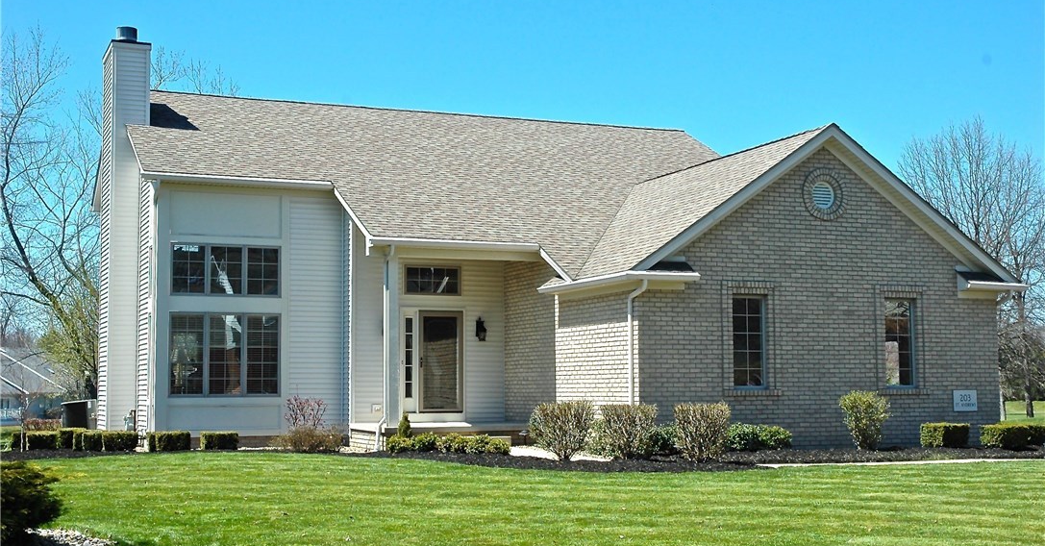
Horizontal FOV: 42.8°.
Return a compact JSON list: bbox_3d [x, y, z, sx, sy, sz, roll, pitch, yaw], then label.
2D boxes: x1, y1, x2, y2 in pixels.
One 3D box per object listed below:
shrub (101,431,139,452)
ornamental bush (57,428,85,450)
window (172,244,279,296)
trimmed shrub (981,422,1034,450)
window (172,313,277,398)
[{"bbox_3d":[-7.462,3.110,24.717,0.612,0.348,0.550,2,-5,-23],"label":"shrub"},{"bbox_3d":[-8.647,3.177,25.575,0.445,0.377,0.500,2,-5,-23],"label":"ornamental bush"},{"bbox_3d":[-5.784,-0.027,26.102,2.150,0.986,0.110,2,-5,-23],"label":"window"},{"bbox_3d":[8.283,2.791,22.842,0.596,0.419,0.600,2,-5,-23],"label":"trimmed shrub"},{"bbox_3d":[-5.685,1.571,25.550,2.110,1.610,0.120,2,-5,-23],"label":"window"}]

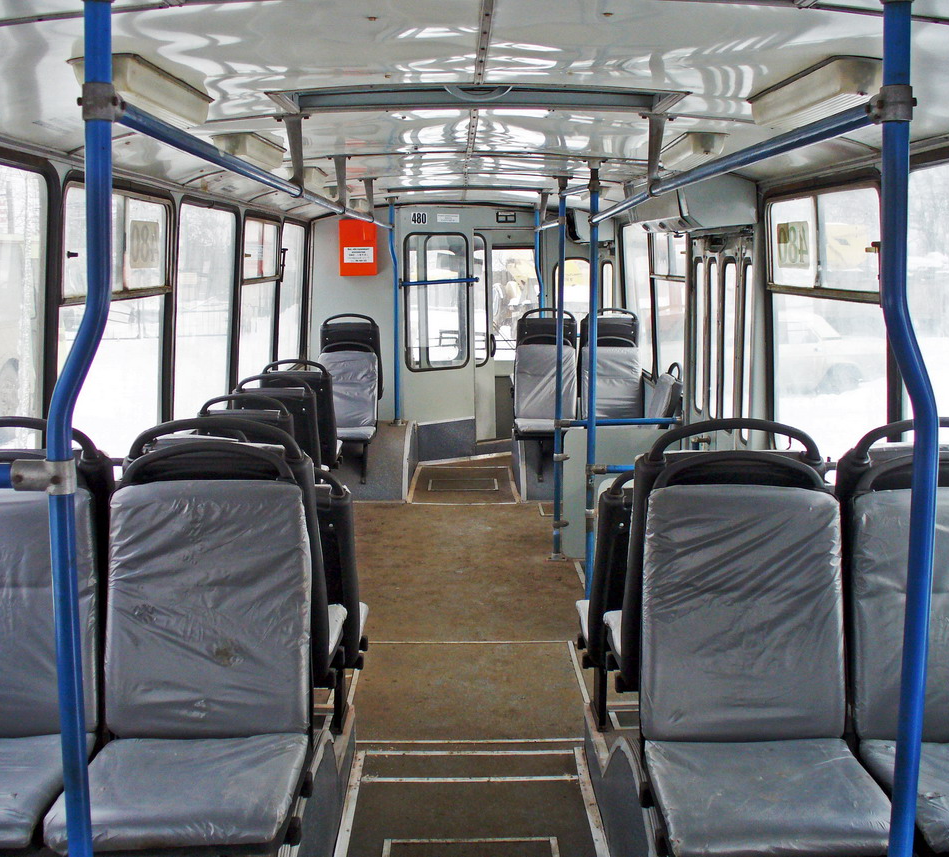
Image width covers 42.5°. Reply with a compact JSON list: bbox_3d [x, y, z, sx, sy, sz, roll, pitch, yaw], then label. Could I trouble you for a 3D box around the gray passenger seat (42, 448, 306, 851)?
[{"bbox_3d":[-0.533,0.389,2.308,0.430,0.659,0.620,0,8,-1],"label":"gray passenger seat"}]

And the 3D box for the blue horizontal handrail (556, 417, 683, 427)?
[{"bbox_3d":[0.767,-0.034,6.426,0.642,0.045,0.045,-2,8,-8],"label":"blue horizontal handrail"}]

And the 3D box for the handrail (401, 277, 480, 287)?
[{"bbox_3d":[-0.260,-1.124,9.354,0.762,0.045,0.050,-9,12,-38],"label":"handrail"}]

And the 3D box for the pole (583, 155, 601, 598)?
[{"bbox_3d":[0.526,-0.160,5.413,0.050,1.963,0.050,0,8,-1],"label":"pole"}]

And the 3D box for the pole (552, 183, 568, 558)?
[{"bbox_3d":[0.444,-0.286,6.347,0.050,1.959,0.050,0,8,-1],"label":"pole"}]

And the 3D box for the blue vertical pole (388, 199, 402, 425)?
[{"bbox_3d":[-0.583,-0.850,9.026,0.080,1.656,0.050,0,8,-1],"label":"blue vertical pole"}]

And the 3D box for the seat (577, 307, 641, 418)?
[{"bbox_3d":[0.930,-0.361,8.184,0.435,0.844,0.630,0,8,-1],"label":"seat"}]

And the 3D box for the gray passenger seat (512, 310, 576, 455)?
[{"bbox_3d":[0.472,-0.361,8.178,0.435,0.844,0.630,0,8,-1],"label":"gray passenger seat"}]

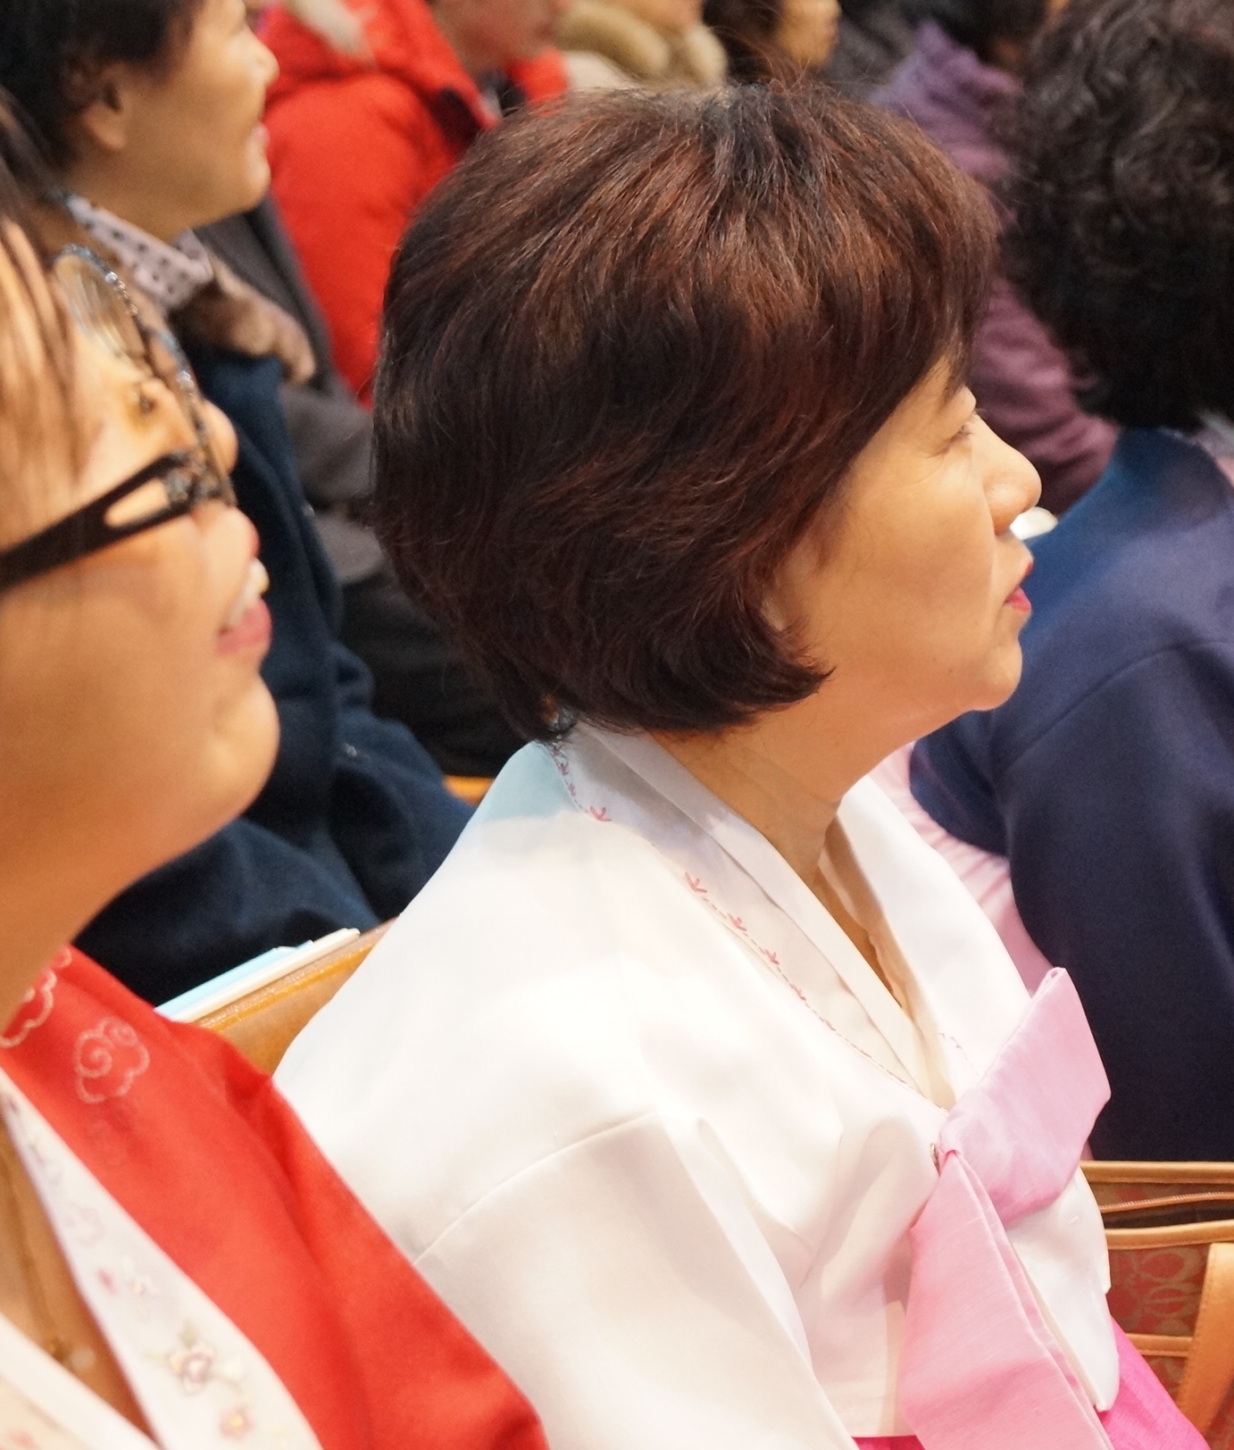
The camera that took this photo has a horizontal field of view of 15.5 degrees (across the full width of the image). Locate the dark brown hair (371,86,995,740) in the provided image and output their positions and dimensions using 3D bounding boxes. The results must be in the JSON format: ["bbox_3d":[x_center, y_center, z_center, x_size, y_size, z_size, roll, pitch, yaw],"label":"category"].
[{"bbox_3d":[0.024,-0.114,1.660,0.228,0.235,0.205,-9,14,-14],"label":"dark brown hair"}]

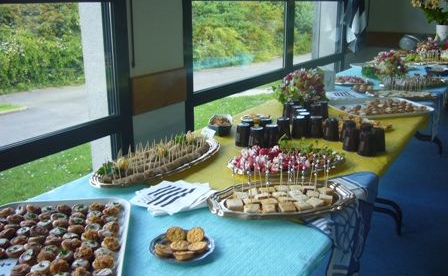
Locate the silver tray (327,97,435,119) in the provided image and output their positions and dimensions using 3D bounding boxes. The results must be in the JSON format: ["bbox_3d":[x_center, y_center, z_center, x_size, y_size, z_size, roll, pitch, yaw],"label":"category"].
[{"bbox_3d":[0.878,-0.172,2.528,0.480,0.037,0.325,-6,18,-17],"label":"silver tray"}]

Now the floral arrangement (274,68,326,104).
[{"bbox_3d":[0.392,-0.261,2.344,0.260,0.205,0.240,2,17,9],"label":"floral arrangement"}]

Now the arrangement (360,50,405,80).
[{"bbox_3d":[1.257,-0.571,3.532,0.350,0.225,0.300,6,18,19],"label":"arrangement"}]

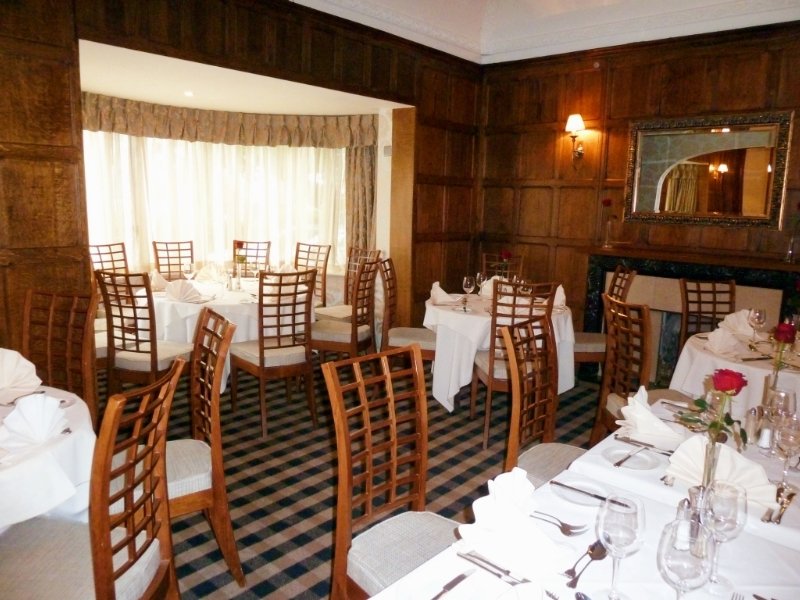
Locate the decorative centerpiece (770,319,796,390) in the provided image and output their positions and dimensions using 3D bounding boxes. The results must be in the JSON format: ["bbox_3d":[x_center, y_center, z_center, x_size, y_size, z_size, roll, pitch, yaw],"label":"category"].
[{"bbox_3d":[1.134,0.250,1.728,0.085,0.375,0.085,10,13,41],"label":"decorative centerpiece"}]

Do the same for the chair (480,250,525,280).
[{"bbox_3d":[0.847,0.159,4.716,0.420,1.020,0.540,2,10,3],"label":"chair"}]

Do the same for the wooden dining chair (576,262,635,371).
[{"bbox_3d":[1.381,0.255,4.252,0.540,1.010,0.440,2,10,0],"label":"wooden dining chair"}]

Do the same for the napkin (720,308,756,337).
[{"bbox_3d":[1.867,0.136,3.252,0.220,0.130,0.140,3,10,8],"label":"napkin"}]

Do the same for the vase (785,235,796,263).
[{"bbox_3d":[2.551,-0.338,3.761,0.075,0.190,0.075,10,13,41],"label":"vase"}]

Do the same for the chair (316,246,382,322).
[{"bbox_3d":[-0.484,0.063,5.031,0.540,1.010,0.440,-8,14,-44],"label":"chair"}]

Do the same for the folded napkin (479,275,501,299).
[{"bbox_3d":[0.707,-0.086,4.312,0.220,0.130,0.140,2,10,4],"label":"folded napkin"}]

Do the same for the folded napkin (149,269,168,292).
[{"bbox_3d":[-1.767,-0.147,4.355,0.190,0.145,0.240,-3,11,-22],"label":"folded napkin"}]

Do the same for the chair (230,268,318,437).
[{"bbox_3d":[-0.805,0.286,3.720,0.440,1.010,0.540,-5,12,-33],"label":"chair"}]

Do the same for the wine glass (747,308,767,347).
[{"bbox_3d":[1.867,0.139,3.011,0.085,0.195,0.085,1,10,0],"label":"wine glass"}]

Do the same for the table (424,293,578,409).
[{"bbox_3d":[0.681,0.354,4.106,0.970,0.660,0.970,2,10,2],"label":"table"}]

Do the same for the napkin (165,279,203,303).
[{"bbox_3d":[-1.439,-0.073,3.941,0.240,0.145,0.190,5,10,20],"label":"napkin"}]

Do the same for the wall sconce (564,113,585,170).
[{"bbox_3d":[1.455,-1.314,4.790,0.160,0.420,0.200,10,13,41],"label":"wall sconce"}]

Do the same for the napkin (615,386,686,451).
[{"bbox_3d":[0.801,0.350,1.811,0.190,0.140,0.220,10,13,41],"label":"napkin"}]

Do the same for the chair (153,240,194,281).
[{"bbox_3d":[-2.021,-0.008,5.313,0.420,1.020,0.540,-4,11,-29],"label":"chair"}]

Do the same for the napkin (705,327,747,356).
[{"bbox_3d":[1.625,0.192,2.895,0.140,0.130,0.220,1,10,-6],"label":"napkin"}]

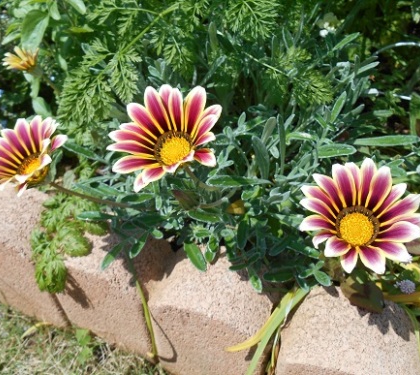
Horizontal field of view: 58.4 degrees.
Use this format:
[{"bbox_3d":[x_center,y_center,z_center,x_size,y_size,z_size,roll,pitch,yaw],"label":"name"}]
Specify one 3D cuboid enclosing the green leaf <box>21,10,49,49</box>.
[{"bbox_3d":[-0.260,-0.234,0.560,0.034,0.012,0.074,12,74,-6],"label":"green leaf"}]

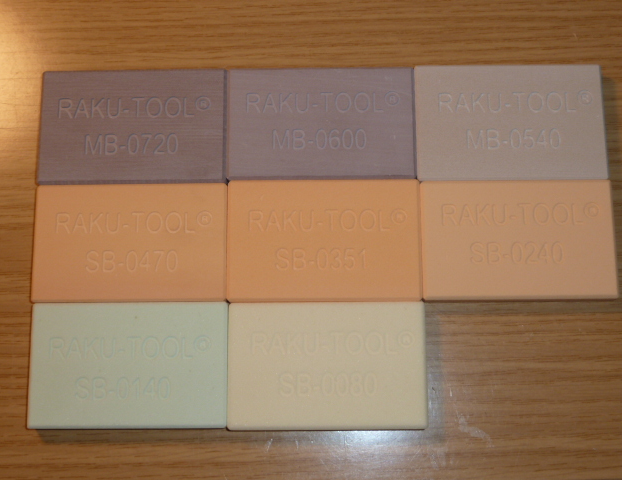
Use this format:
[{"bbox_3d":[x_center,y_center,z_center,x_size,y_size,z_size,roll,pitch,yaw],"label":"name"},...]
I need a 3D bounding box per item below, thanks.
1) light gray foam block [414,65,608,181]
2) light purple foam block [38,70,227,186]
[{"bbox_3d":[0.086,-0.050,0.420,0.081,0.010,0.051,0,78,1],"label":"light gray foam block"},{"bbox_3d":[-0.077,-0.048,0.422,0.081,0.010,0.051,0,78,1],"label":"light purple foam block"}]

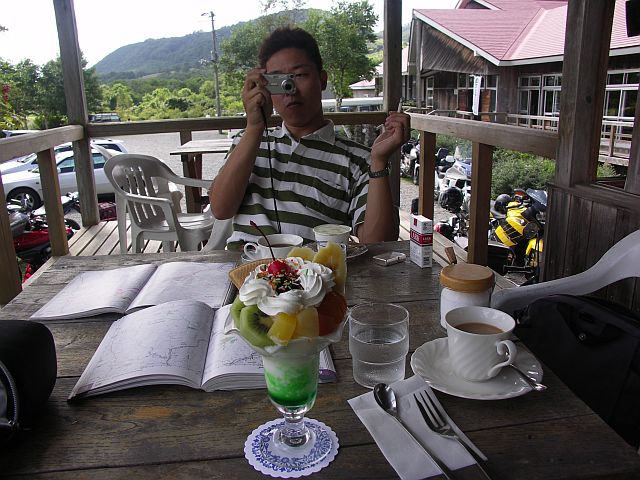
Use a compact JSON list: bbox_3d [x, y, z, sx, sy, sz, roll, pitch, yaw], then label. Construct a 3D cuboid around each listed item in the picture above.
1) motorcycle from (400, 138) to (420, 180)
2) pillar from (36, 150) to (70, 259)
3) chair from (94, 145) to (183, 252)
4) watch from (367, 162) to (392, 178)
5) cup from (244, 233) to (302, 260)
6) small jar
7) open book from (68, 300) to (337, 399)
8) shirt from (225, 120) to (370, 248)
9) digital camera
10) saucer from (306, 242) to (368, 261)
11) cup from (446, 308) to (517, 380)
[{"bbox_3d":[2.556,-2.319,14.961,0.850,1.250,2.250,-4,15,-11],"label":"motorcycle"},{"bbox_3d":[-1.846,-0.255,3.552,0.090,0.750,0.090,-4,16,-8],"label":"pillar"},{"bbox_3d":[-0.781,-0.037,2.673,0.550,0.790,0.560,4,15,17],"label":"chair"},{"bbox_3d":[0.148,-0.173,1.278,0.058,0.040,0.060,3,15,17],"label":"watch"},{"bbox_3d":[-0.084,0.032,0.973,0.108,0.062,0.085,-6,16,-14],"label":"cup"},{"bbox_3d":[0.214,0.086,0.757,0.076,0.081,0.076,-1,15,0],"label":"small jar"},{"bbox_3d":[-0.144,0.131,0.699,0.305,0.035,0.215,-2,15,-5],"label":"open book"},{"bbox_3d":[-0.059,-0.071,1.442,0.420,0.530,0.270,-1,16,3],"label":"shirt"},{"bbox_3d":[-0.101,-0.387,1.280,0.090,0.053,0.036,-3,16,-3],"label":"digital camera"},{"bbox_3d":[0.034,0.026,1.123,0.137,0.019,0.137,-1,15,0],"label":"saucer"},{"bbox_3d":[0.190,0.126,0.597,0.096,0.068,0.077,11,19,40],"label":"cup"}]

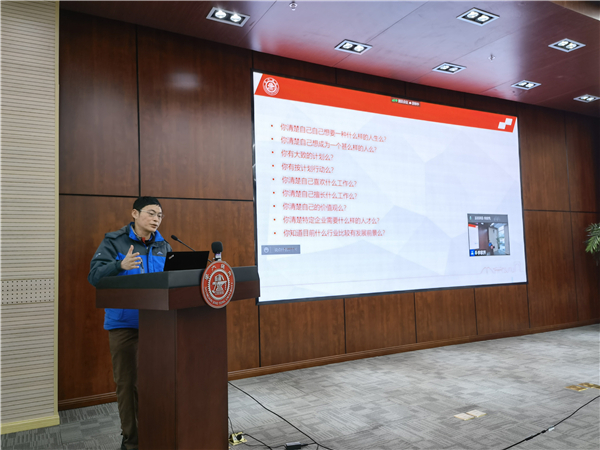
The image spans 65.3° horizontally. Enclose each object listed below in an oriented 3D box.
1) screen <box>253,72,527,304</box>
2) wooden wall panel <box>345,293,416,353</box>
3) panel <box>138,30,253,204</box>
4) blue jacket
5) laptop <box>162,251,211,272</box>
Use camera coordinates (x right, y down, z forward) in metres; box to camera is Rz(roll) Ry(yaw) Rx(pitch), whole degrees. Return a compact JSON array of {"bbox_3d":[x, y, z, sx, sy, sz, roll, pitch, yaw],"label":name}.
[{"bbox_3d":[1.496,-0.424,6.242,4.563,2.613,0.080,0,-4,-29],"label":"screen"},{"bbox_3d":[1.019,1.204,5.869,1.114,0.657,0.040,0,-4,-29],"label":"wooden wall panel"},{"bbox_3d":[-1.058,-1.116,4.913,1.223,1.708,0.040,0,-4,-29],"label":"panel"},{"bbox_3d":[-1.134,0.347,3.150,0.400,0.710,0.540,-4,-5,37],"label":"blue jacket"},{"bbox_3d":[-0.741,0.270,2.781,0.250,0.210,0.320,-4,-5,35],"label":"laptop"}]

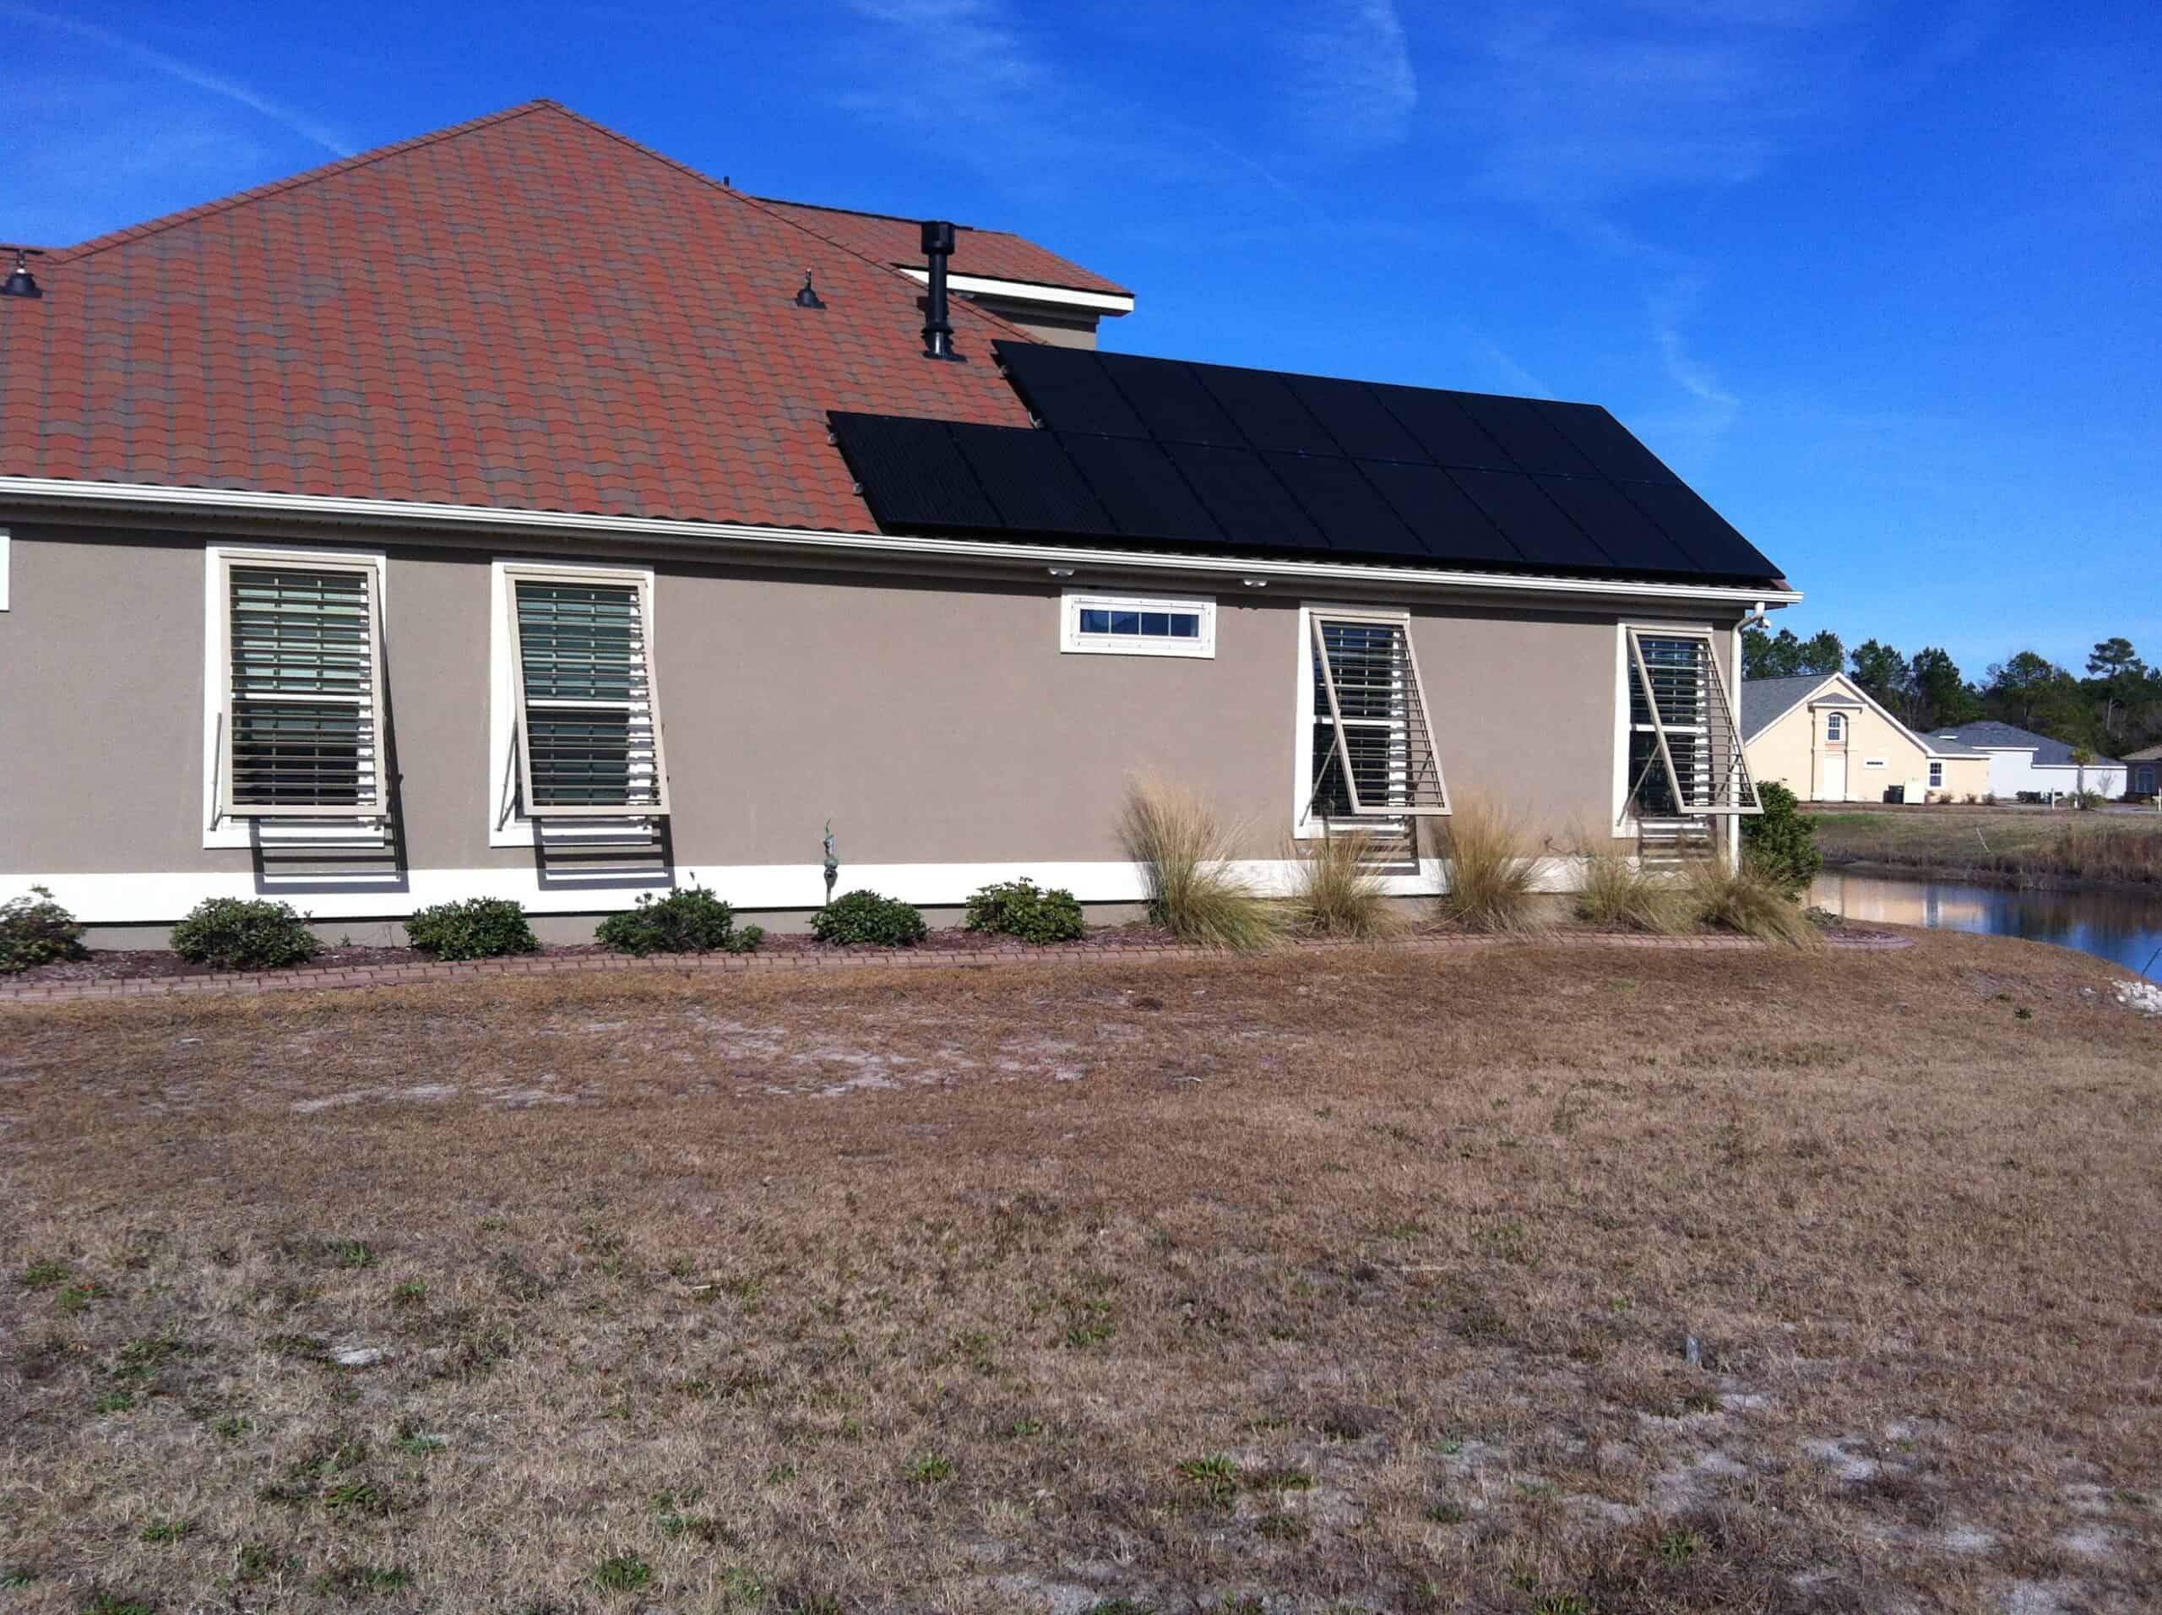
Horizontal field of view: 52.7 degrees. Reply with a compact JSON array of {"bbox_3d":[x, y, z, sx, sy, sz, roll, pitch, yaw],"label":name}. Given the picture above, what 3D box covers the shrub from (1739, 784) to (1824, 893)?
[{"bbox_3d":[7.225,0.353,22.800,1.100,1.240,1.100,0,2,-28],"label":"shrub"}]

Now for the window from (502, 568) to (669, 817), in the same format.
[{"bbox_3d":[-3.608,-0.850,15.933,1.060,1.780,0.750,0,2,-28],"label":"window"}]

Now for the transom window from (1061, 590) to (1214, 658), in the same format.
[{"bbox_3d":[0.512,-1.535,18.492,1.495,0.508,0.100,0,2,-28],"label":"transom window"}]

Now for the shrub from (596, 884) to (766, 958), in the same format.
[{"bbox_3d":[-2.959,0.799,16.034,1.220,0.500,0.900,0,2,-28],"label":"shrub"}]

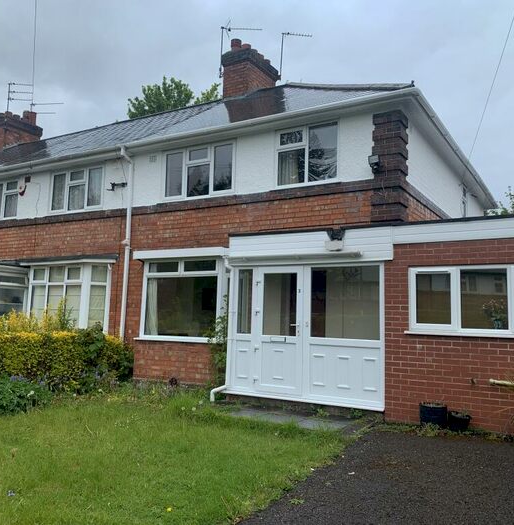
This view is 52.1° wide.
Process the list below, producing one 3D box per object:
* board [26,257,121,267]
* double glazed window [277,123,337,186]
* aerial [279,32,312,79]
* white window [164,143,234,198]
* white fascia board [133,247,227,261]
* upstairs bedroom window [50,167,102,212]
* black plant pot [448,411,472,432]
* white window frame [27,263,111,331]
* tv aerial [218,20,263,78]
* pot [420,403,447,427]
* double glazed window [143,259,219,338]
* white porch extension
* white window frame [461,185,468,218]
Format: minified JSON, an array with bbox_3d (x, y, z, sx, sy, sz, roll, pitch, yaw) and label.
[{"bbox_3d":[-4.166,0.034,11.381,2.800,0.084,0.300,-2,-7,31],"label":"board"},{"bbox_3d":[0.861,-1.870,9.122,1.200,1.090,0.090,-2,-7,31],"label":"double glazed window"},{"bbox_3d":[1.208,-6.255,16.034,0.950,1.420,0.350,2,-6,-5],"label":"aerial"},{"bbox_3d":[-1.144,-1.767,10.325,1.760,1.031,0.090,-2,-7,31],"label":"white window"},{"bbox_3d":[-1.457,-0.158,9.697,2.120,0.155,0.100,-2,-7,31],"label":"white fascia board"},{"bbox_3d":[-4.138,-1.651,12.151,1.816,0.999,0.090,-2,-7,31],"label":"upstairs bedroom window"},{"bbox_3d":[2.525,1.988,6.555,0.280,0.240,0.280,-2,-7,31],"label":"black plant pot"},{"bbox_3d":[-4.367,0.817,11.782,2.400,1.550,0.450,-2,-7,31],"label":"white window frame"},{"bbox_3d":[-0.454,-5.945,14.973,1.200,1.560,0.420,2,-6,-5],"label":"tv aerial"},{"bbox_3d":[2.259,1.966,6.728,0.344,0.290,0.344,-2,-7,31],"label":"pot"},{"bbox_3d":[-1.415,0.687,9.630,1.747,1.468,0.090,-2,-7,31],"label":"double glazed window"},{"bbox_3d":[0.833,0.833,8.308,2.800,2.613,0.680,-2,-7,31],"label":"white porch extension"},{"bbox_3d":[5.071,-1.387,12.802,0.090,1.050,0.820,-2,-7,31],"label":"white window frame"}]

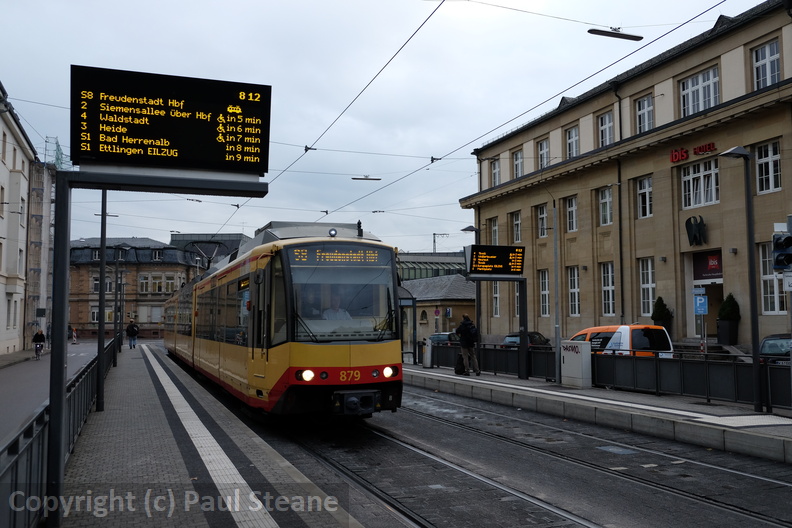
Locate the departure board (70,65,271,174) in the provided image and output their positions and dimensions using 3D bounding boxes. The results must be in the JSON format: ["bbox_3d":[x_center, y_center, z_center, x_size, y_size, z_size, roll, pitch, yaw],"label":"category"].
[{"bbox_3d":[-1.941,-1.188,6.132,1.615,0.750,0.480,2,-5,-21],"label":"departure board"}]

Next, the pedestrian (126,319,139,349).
[{"bbox_3d":[-15.538,4.124,41.573,0.640,1.780,0.450,2,-5,-21],"label":"pedestrian"}]

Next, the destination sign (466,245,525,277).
[{"bbox_3d":[2.692,-0.081,19.096,1.620,0.745,0.500,2,-5,-21],"label":"destination sign"}]

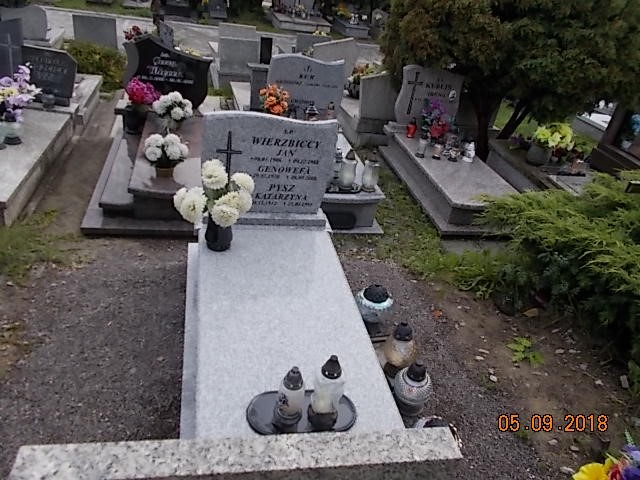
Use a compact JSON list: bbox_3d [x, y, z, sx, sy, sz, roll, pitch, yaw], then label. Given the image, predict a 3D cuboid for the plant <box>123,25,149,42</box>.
[{"bbox_3d":[-2.188,-2.413,5.700,0.310,0.330,0.280,0,34,-14],"label":"plant"}]

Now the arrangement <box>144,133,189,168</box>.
[{"bbox_3d":[-0.952,-0.538,2.986,0.260,0.250,0.250,1,33,-14],"label":"arrangement"}]

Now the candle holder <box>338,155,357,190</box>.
[{"bbox_3d":[0.193,-0.470,3.254,0.120,0.250,0.120,0,34,-14],"label":"candle holder"}]

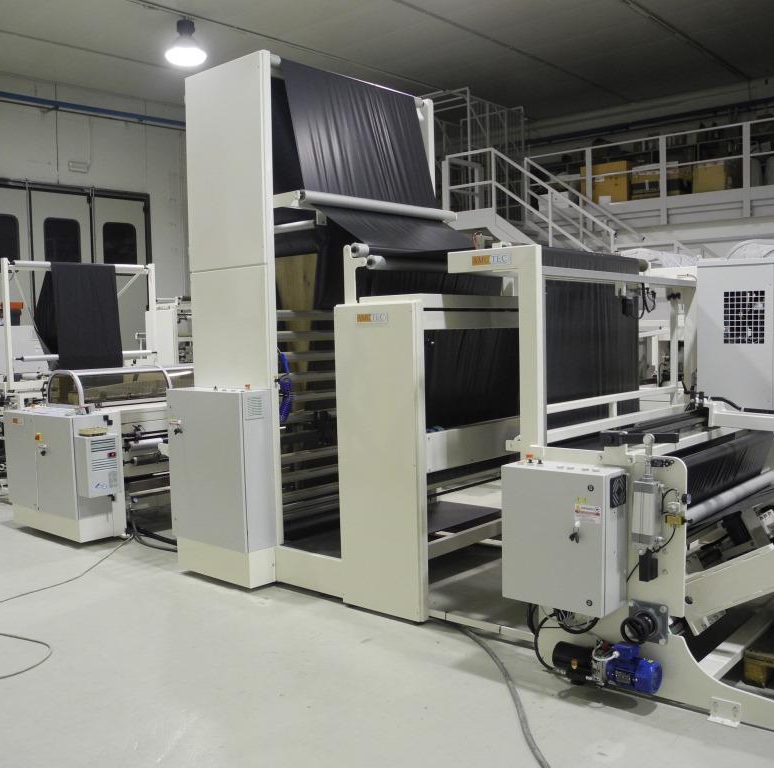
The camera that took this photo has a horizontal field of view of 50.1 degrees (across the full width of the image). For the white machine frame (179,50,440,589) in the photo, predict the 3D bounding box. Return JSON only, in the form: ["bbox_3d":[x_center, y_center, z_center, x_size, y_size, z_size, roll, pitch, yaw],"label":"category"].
[{"bbox_3d":[-0.547,-0.433,6.075,0.891,3.404,1.798,2,5,41],"label":"white machine frame"}]

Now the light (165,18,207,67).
[{"bbox_3d":[-2.969,-5.105,12.282,0.560,0.600,0.560,-1,3,0],"label":"light"}]

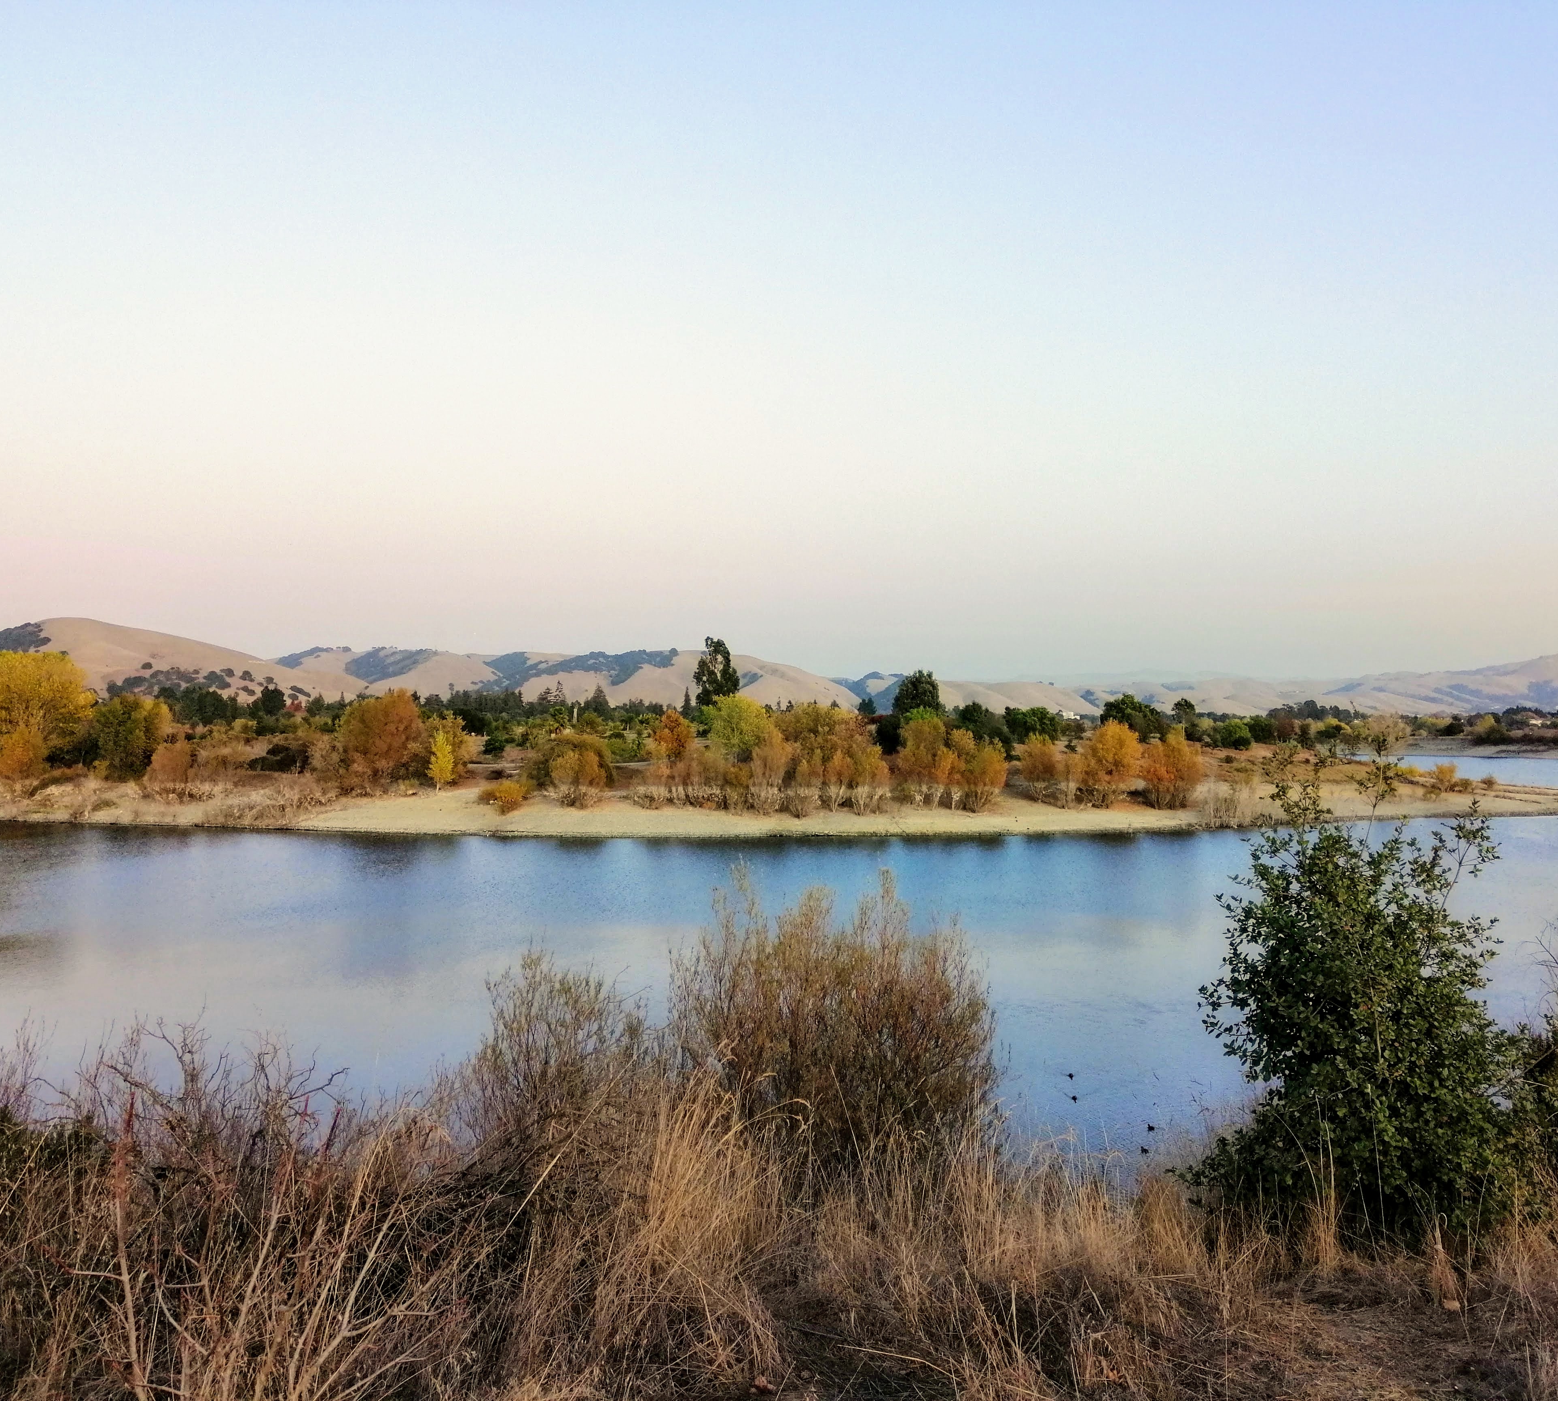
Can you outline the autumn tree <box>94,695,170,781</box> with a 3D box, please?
[{"bbox_3d":[-62.190,3.580,140.000,7.570,8.410,7.340,0,0,0],"label":"autumn tree"}]

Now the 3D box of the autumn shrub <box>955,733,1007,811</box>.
[{"bbox_3d":[17.670,6.310,126.000,4.420,6.690,4.280,0,0,0],"label":"autumn shrub"}]

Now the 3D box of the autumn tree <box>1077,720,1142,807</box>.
[{"bbox_3d":[29.490,5.600,130.000,5.730,7.680,5.560,0,0,0],"label":"autumn tree"}]

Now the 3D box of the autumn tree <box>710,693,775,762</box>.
[{"bbox_3d":[-3.760,3.160,150.000,6.760,7.360,6.560,0,0,0],"label":"autumn tree"}]

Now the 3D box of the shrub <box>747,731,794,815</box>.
[{"bbox_3d":[-0.810,6.150,124.000,3.970,7.200,3.860,0,0,0],"label":"shrub"}]

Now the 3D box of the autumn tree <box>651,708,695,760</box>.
[{"bbox_3d":[-11.470,3.800,158.000,4.750,5.860,4.610,0,0,0],"label":"autumn tree"}]

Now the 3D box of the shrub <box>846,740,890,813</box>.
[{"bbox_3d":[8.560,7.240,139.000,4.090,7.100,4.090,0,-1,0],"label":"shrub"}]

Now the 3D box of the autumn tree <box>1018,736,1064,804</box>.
[{"bbox_3d":[25.890,6.850,144.000,4.520,6.630,4.520,0,-1,0],"label":"autumn tree"}]

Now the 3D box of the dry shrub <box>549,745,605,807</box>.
[{"bbox_3d":[-19.420,7.290,140.000,5.220,6.030,5.220,0,-1,0],"label":"dry shrub"}]

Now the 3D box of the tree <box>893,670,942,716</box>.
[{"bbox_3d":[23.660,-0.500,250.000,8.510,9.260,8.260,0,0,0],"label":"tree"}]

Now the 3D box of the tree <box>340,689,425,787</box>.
[{"bbox_3d":[-40.250,3.850,148.000,8.430,10.230,8.430,0,-1,0],"label":"tree"}]

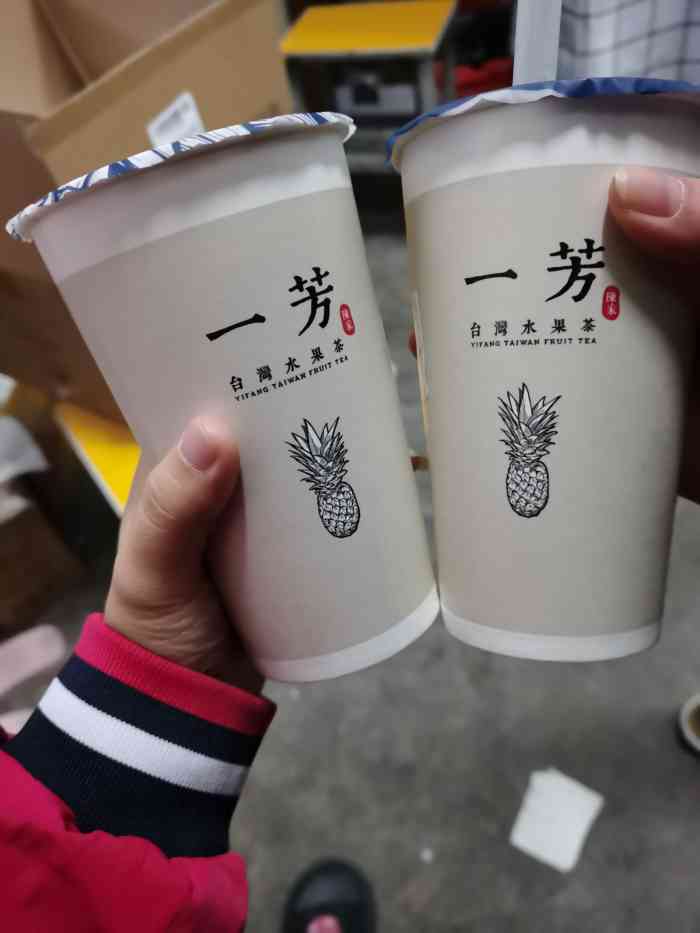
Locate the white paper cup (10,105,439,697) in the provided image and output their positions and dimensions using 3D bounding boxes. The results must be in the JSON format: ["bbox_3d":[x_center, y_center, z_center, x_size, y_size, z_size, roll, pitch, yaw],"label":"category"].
[{"bbox_3d":[-0.022,-0.013,0.201,0.091,0.135,0.091,-17,15,5],"label":"white paper cup"}]

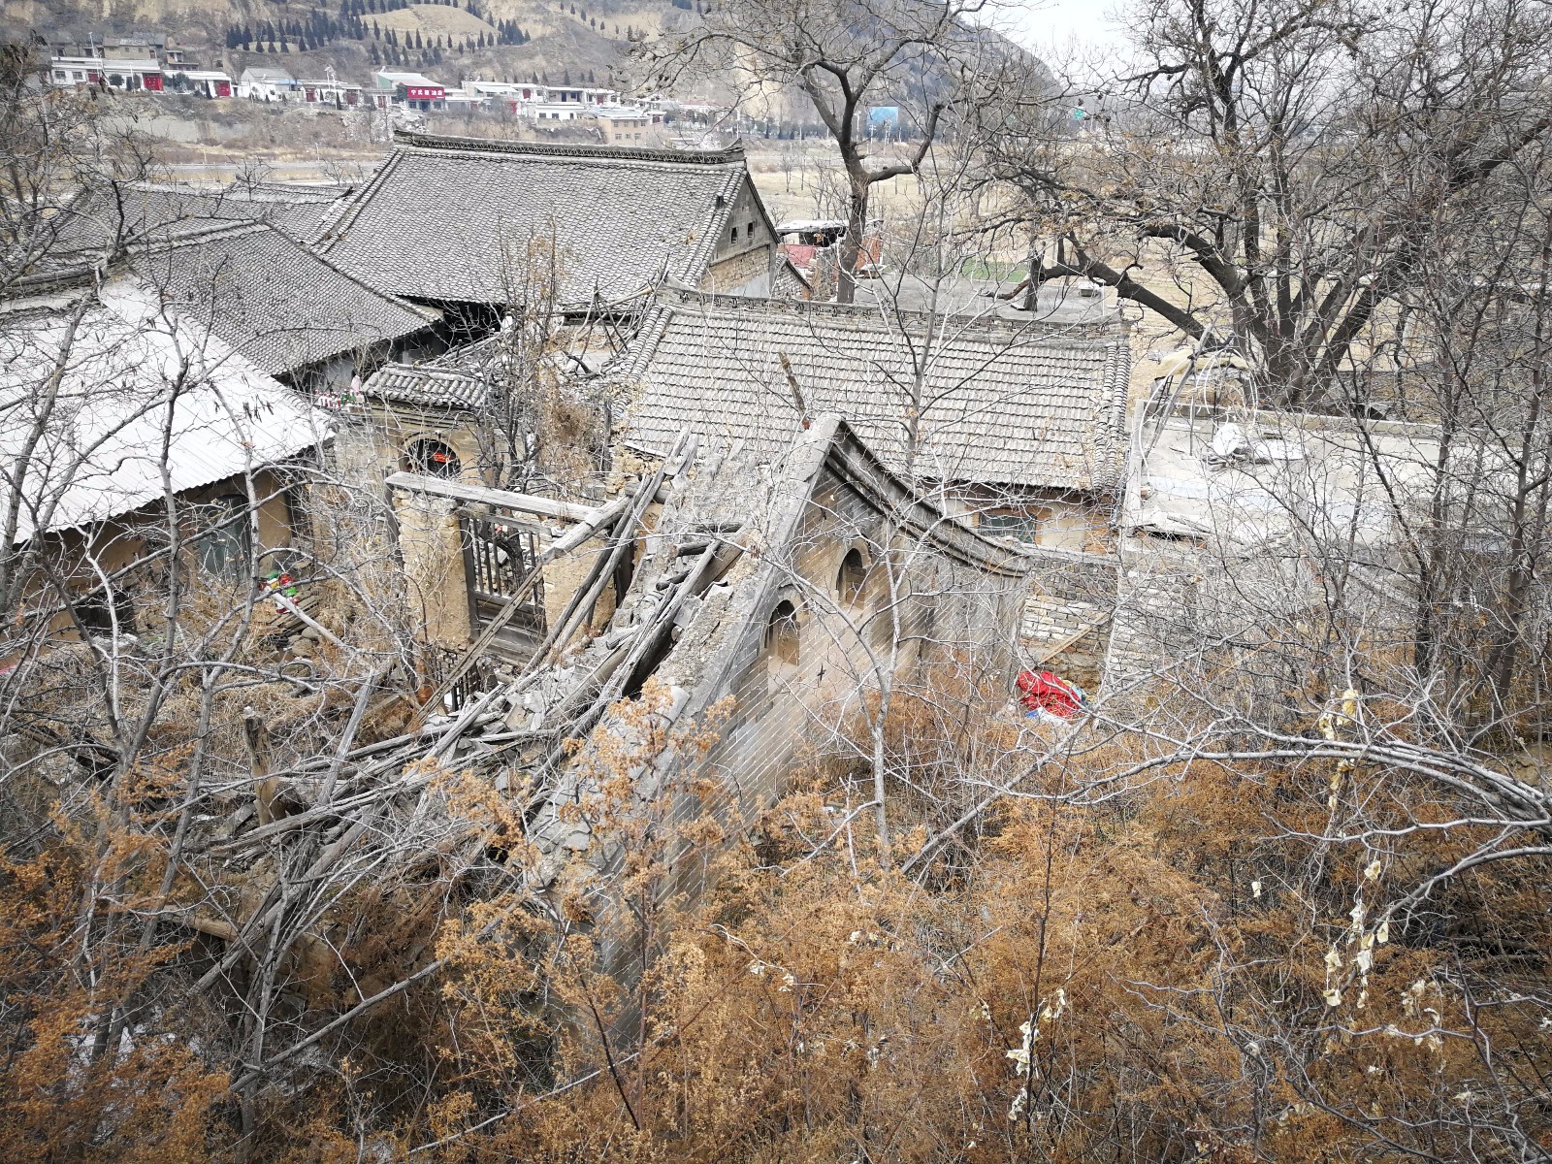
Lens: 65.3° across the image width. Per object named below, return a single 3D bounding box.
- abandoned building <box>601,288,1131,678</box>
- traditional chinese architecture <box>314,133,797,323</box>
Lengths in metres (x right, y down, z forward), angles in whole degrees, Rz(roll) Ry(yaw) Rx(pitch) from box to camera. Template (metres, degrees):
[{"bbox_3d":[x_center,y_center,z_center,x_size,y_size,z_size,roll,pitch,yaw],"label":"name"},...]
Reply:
[{"bbox_3d":[1.900,-2.500,22.857,8.750,5.400,5.700,7,22,12],"label":"abandoned building"},{"bbox_3d":[-6.193,-9.033,34.871,10.500,7.250,10.200,7,22,11],"label":"traditional chinese architecture"}]

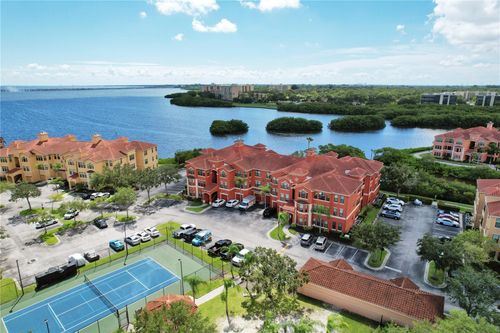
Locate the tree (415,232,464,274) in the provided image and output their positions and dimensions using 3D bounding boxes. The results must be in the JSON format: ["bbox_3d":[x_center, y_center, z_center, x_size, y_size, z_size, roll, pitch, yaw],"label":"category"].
[{"bbox_3d":[34.391,16.425,55.300,7.600,7.400,7.600,0,15,0],"label":"tree"}]

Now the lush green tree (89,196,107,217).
[{"bbox_3d":[-40.301,10.893,82.194,4.400,5.600,4.200,0,15,0],"label":"lush green tree"}]

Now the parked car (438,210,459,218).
[{"bbox_3d":[53.511,12.944,82.416,4.700,1.520,1.850,9,17,31],"label":"parked car"}]

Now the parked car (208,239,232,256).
[{"bbox_3d":[-6.073,16.920,63.309,1.950,1.850,5.500,13,20,40],"label":"parked car"}]

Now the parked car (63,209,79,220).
[{"bbox_3d":[-47.266,12.375,81.657,1.830,1.500,4.500,3,15,12],"label":"parked car"}]

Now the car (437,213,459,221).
[{"bbox_3d":[51.492,13.133,79.423,4.700,1.500,1.850,8,17,29],"label":"car"}]

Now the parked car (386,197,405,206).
[{"bbox_3d":[43.593,10.559,91.254,4.700,1.600,1.880,9,17,31],"label":"parked car"}]

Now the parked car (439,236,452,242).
[{"bbox_3d":[43.571,16.256,67.546,4.700,1.500,1.850,8,17,29],"label":"parked car"}]

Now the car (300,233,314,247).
[{"bbox_3d":[12.542,16.238,67.198,1.900,1.680,4.500,8,17,29],"label":"car"}]

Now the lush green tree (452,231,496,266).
[{"bbox_3d":[41.363,15.972,56.301,7.600,7.700,7.400,0,15,0],"label":"lush green tree"}]

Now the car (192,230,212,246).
[{"bbox_3d":[-10.539,16.042,67.761,1.900,1.750,4.600,14,20,42],"label":"car"}]

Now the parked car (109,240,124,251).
[{"bbox_3d":[-29.019,17.167,66.574,4.100,1.480,1.800,13,20,40],"label":"parked car"}]

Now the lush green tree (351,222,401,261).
[{"bbox_3d":[25.960,15.420,61.417,9.800,7.500,9.200,0,15,0],"label":"lush green tree"}]

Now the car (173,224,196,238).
[{"bbox_3d":[-15.192,15.122,71.049,2.000,1.850,5.600,14,20,42],"label":"car"}]

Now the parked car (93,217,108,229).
[{"bbox_3d":[-37.136,13.957,76.116,1.850,1.500,4.600,-14,20,-43],"label":"parked car"}]

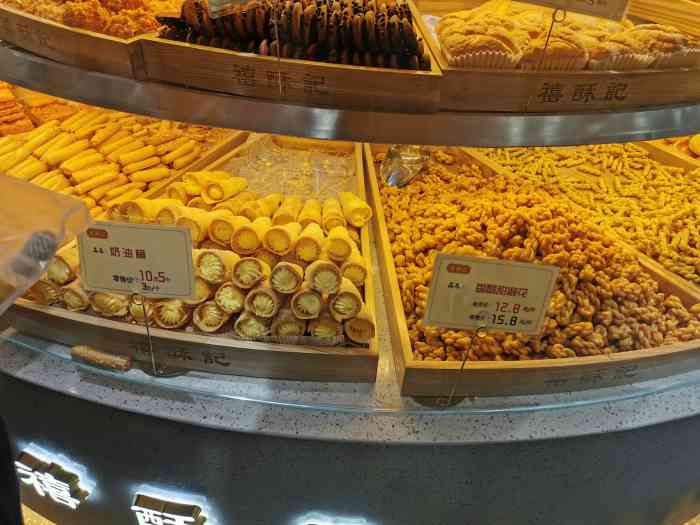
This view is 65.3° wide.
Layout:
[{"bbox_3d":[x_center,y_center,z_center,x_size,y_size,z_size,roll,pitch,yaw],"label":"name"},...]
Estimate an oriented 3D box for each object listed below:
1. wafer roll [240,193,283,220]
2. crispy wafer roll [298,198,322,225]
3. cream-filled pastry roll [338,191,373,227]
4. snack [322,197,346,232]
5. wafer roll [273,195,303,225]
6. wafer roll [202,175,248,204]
[{"bbox_3d":[-0.153,-0.104,0.996,0.040,0.040,0.092,19,32,22],"label":"wafer roll"},{"bbox_3d":[-0.068,-0.081,0.971,0.040,0.040,0.094,2,29,-1],"label":"crispy wafer roll"},{"bbox_3d":[0.003,-0.103,0.989,0.040,0.040,0.094,-8,30,-17],"label":"cream-filled pastry roll"},{"bbox_3d":[-0.030,-0.083,0.976,0.040,0.040,0.094,0,30,-5],"label":"snack"},{"bbox_3d":[-0.107,-0.089,0.971,0.040,0.040,0.094,5,29,2],"label":"wafer roll"},{"bbox_3d":[-0.211,-0.132,0.962,0.040,0.040,0.090,18,26,22],"label":"wafer roll"}]

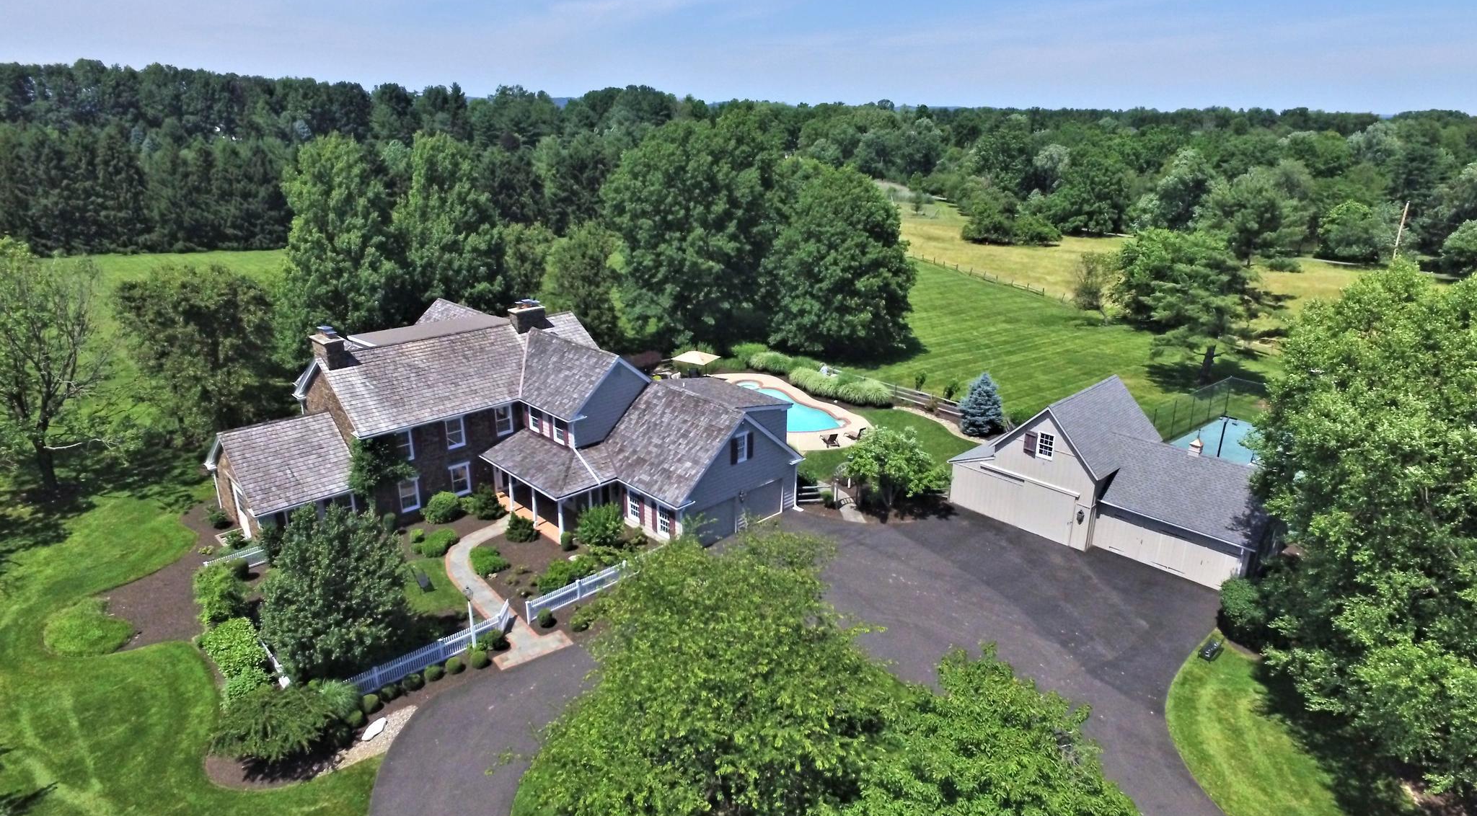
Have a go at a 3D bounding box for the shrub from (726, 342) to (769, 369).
[{"bbox_3d":[0.892,-4.865,77.121,3.759,1.978,2.819,1,19,0],"label":"shrub"}]

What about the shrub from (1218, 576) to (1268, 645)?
[{"bbox_3d":[21.427,8.510,36.323,1.900,2.500,1.900,0,19,0],"label":"shrub"}]

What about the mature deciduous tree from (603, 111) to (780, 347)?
[{"bbox_3d":[-4.165,-15.507,76.764,15.600,21.000,15.000,0,19,0],"label":"mature deciduous tree"}]

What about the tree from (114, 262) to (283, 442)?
[{"bbox_3d":[-34.471,-3.422,55.007,9.000,11.900,8.800,0,19,0],"label":"tree"}]

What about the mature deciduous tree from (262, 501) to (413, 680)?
[{"bbox_3d":[-15.762,7.048,33.495,5.300,6.500,5.200,0,19,0],"label":"mature deciduous tree"}]

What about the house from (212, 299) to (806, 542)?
[{"bbox_3d":[-14.227,0.226,47.581,24.400,10.200,27.100,-17,26,-41],"label":"house"}]

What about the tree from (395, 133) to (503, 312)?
[{"bbox_3d":[-25.145,-13.660,74.282,8.820,19.606,8.820,1,19,0],"label":"tree"}]

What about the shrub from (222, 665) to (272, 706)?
[{"bbox_3d":[-18.491,10.347,32.000,1.600,1.200,1.600,0,19,0],"label":"shrub"}]

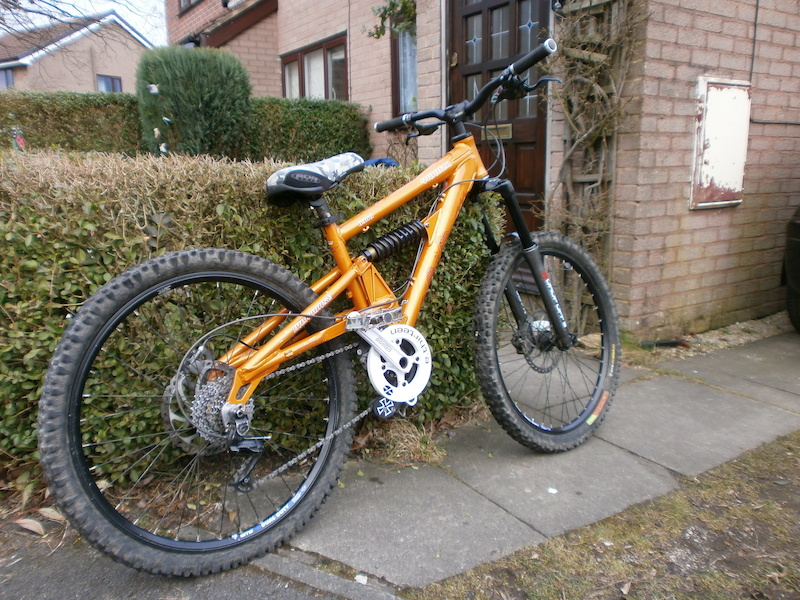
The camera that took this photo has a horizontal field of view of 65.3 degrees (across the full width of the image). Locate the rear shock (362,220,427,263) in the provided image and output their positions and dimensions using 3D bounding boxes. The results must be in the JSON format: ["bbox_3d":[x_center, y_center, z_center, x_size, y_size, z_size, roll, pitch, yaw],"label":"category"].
[{"bbox_3d":[-0.012,-0.153,1.608,0.230,0.057,0.057,-33,15,-33],"label":"rear shock"}]

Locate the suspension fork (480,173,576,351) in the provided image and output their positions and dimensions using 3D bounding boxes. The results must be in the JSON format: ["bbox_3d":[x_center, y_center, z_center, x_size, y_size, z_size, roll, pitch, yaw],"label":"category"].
[{"bbox_3d":[0.371,-0.087,1.876,0.085,0.560,0.175,-37,19,-33],"label":"suspension fork"}]

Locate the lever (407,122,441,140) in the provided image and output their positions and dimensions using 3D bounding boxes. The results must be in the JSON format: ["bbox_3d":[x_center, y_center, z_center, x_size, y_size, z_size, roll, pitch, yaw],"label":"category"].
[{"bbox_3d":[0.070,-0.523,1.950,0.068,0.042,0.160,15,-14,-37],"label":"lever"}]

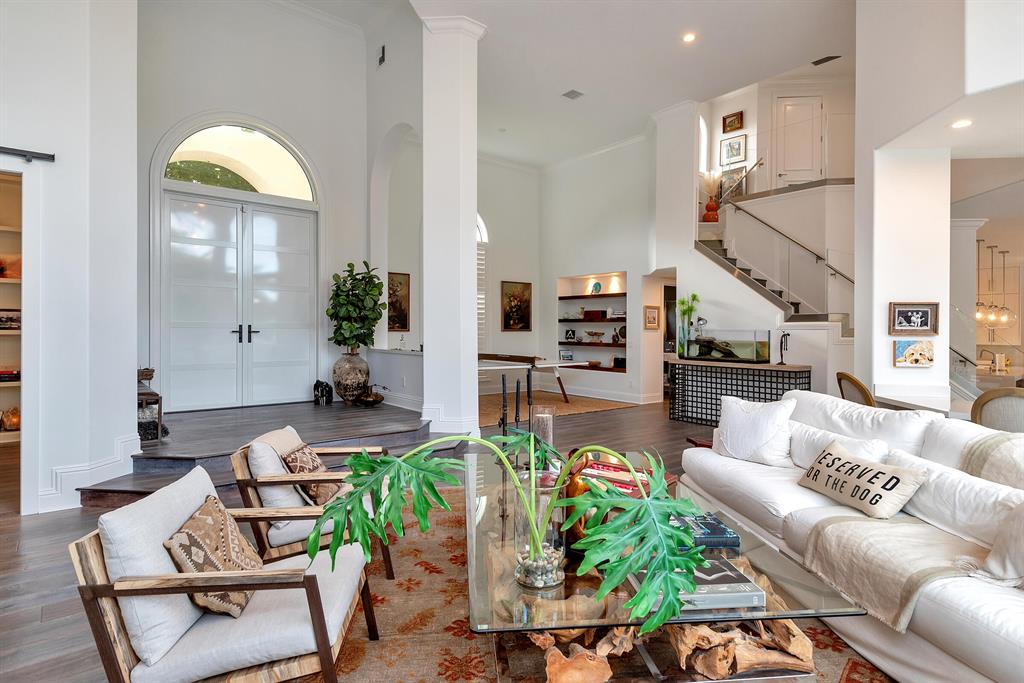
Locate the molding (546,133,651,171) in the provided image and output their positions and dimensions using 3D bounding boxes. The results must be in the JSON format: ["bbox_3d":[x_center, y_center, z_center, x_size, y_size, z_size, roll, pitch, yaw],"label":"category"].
[{"bbox_3d":[1.572,-3.808,10.891,0.120,0.140,2.870,-1,1,-39],"label":"molding"}]

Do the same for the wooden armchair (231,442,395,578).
[{"bbox_3d":[-1.081,0.895,3.100,0.810,0.750,0.680,0,1,-7],"label":"wooden armchair"}]

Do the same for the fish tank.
[{"bbox_3d":[3.091,0.058,7.925,0.391,0.479,1.184,-1,1,-39],"label":"fish tank"}]

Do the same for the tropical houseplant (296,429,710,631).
[{"bbox_3d":[-0.026,0.613,1.860,1.220,0.530,0.620,0,1,0],"label":"tropical houseplant"}]

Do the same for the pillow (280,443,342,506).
[{"bbox_3d":[-1.150,0.768,3.100,0.130,0.380,0.390,-37,4,-6],"label":"pillow"}]

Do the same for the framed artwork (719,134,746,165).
[{"bbox_3d":[4.167,-3.603,10.204,0.040,0.479,0.513,-1,1,-39],"label":"framed artwork"}]

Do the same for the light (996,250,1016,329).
[{"bbox_3d":[7.927,-0.821,8.700,0.300,1.230,0.300,0,1,0],"label":"light"}]

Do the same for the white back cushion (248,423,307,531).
[{"bbox_3d":[-1.273,0.754,3.123,0.175,0.494,0.515,-23,5,-9],"label":"white back cushion"}]

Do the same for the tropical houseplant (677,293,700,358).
[{"bbox_3d":[2.825,-0.258,8.700,0.350,1.030,0.340,0,1,0],"label":"tropical houseplant"}]

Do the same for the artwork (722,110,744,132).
[{"bbox_3d":[4.164,-4.128,10.198,0.040,0.320,0.404,-1,1,-39],"label":"artwork"}]

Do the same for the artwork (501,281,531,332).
[{"bbox_3d":[0.122,-0.759,11.707,0.842,1.075,0.050,-1,1,-39],"label":"artwork"}]

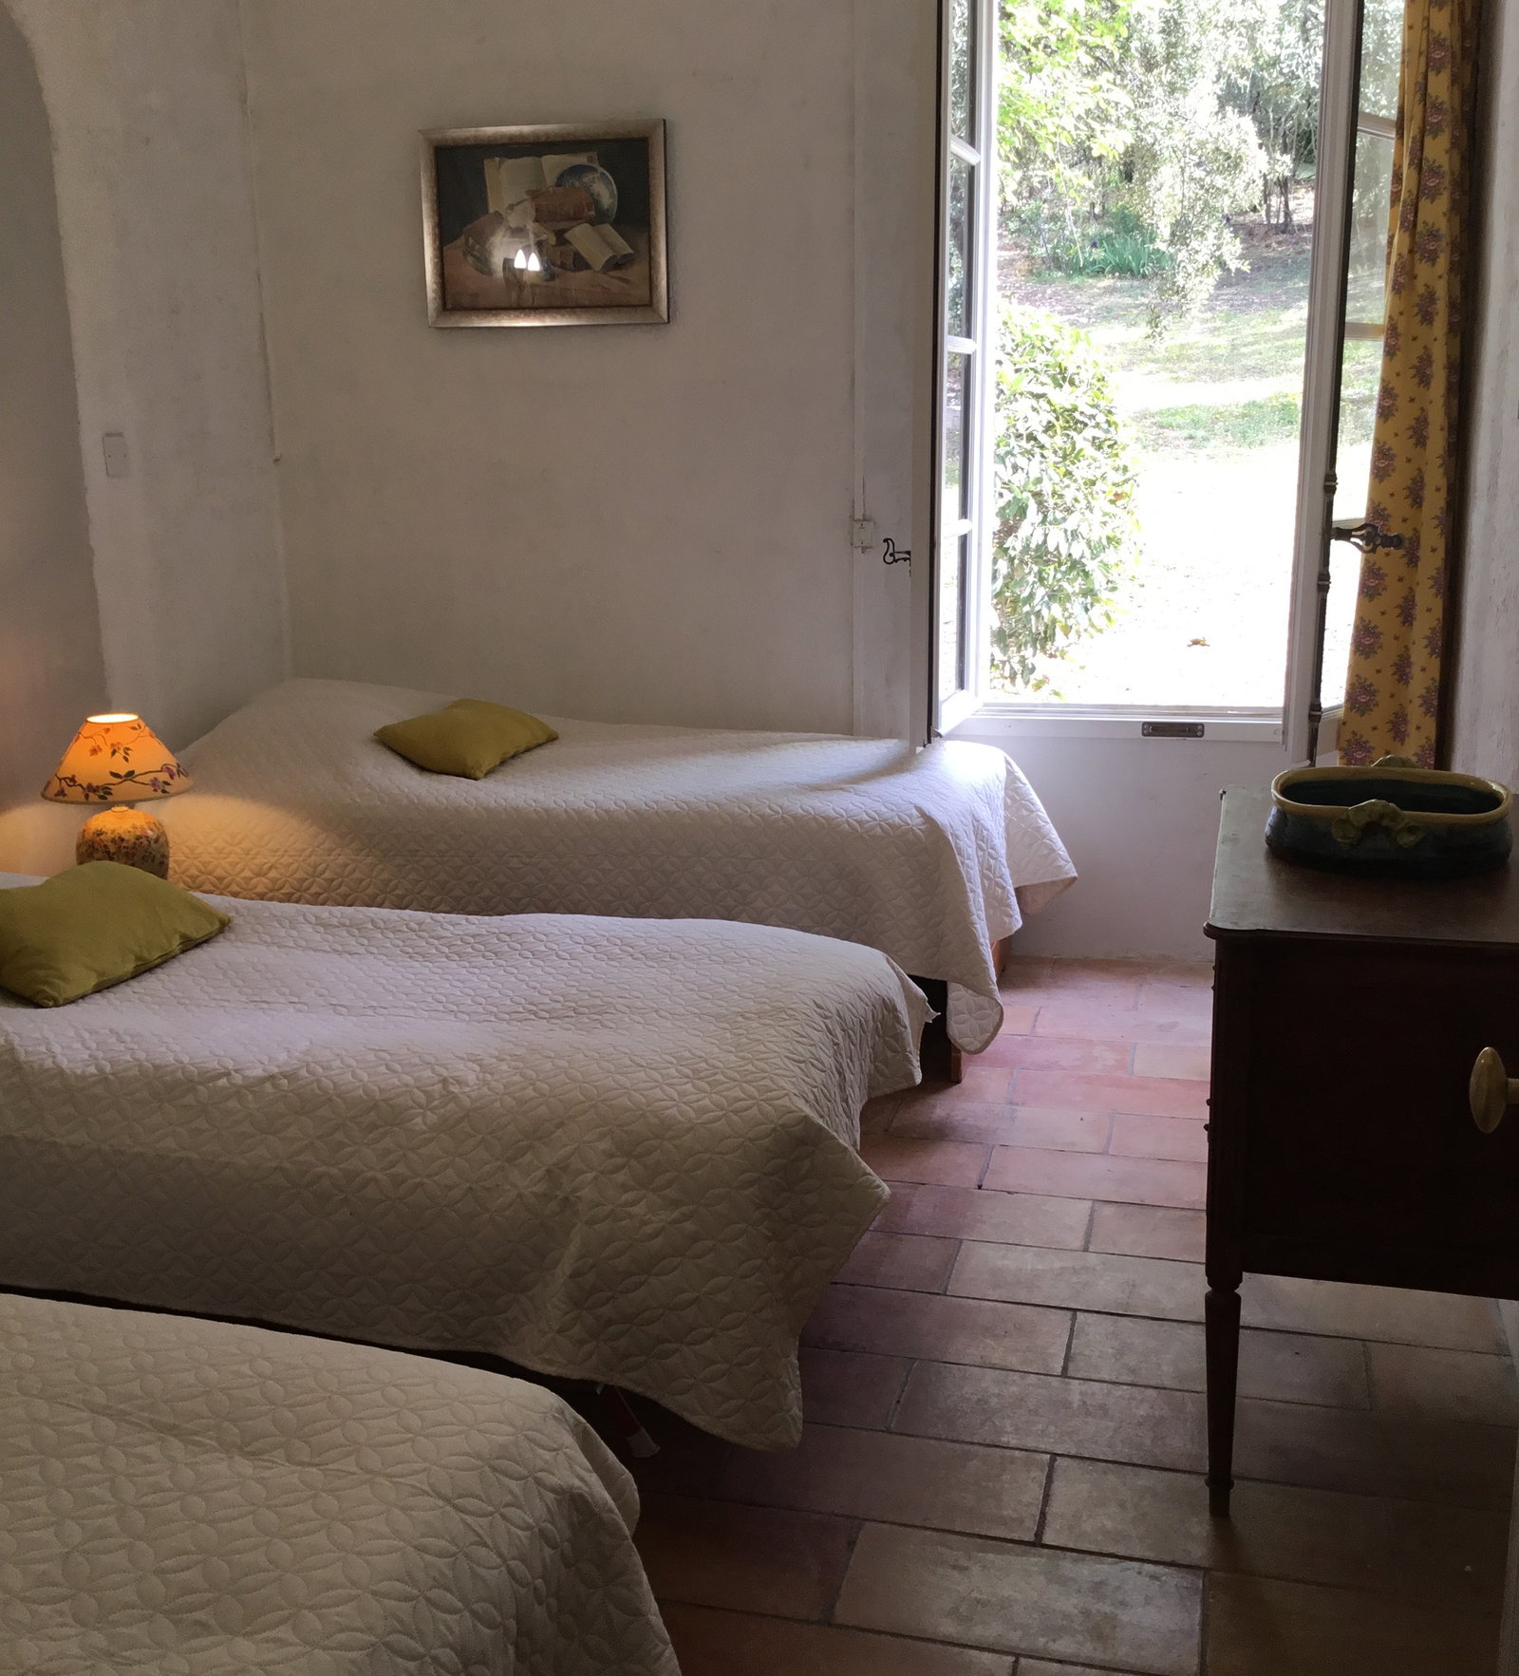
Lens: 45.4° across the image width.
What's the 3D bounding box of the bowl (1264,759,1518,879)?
[{"bbox_3d":[0.902,-0.037,2.598,0.325,0.100,0.330,4,15,20],"label":"bowl"}]

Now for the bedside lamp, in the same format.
[{"bbox_3d":[-1.331,-0.052,3.772,0.310,0.419,0.310,3,14,14],"label":"bedside lamp"}]

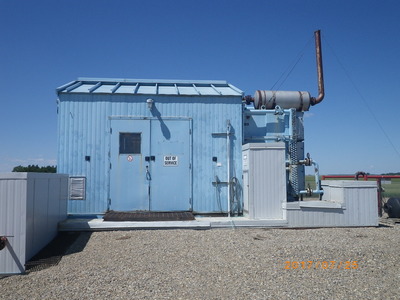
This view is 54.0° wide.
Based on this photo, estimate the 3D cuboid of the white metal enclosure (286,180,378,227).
[{"bbox_3d":[2.806,1.217,9.087,2.020,0.980,1.130,1,-4,-5],"label":"white metal enclosure"}]

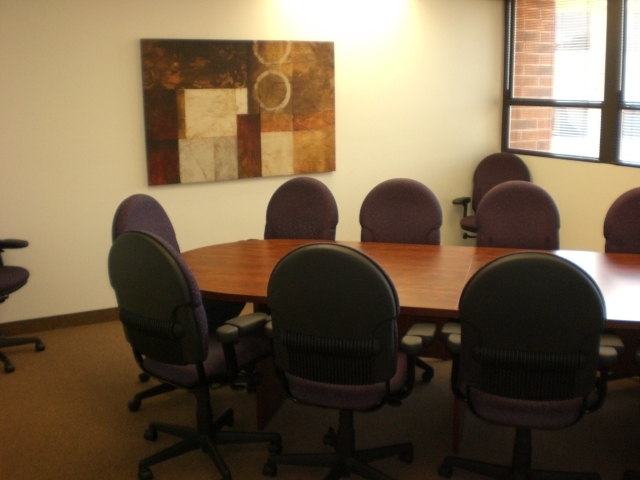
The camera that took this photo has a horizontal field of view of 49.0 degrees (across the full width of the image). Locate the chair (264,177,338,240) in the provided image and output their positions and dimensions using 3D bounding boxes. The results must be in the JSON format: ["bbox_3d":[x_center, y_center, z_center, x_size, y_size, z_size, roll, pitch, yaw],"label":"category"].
[{"bbox_3d":[-0.247,0.186,4.098,0.650,1.060,0.640,5,14,27],"label":"chair"}]

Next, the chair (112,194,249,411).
[{"bbox_3d":[-0.700,0.303,3.582,0.640,1.060,0.650,4,13,21],"label":"chair"}]

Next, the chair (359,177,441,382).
[{"bbox_3d":[0.397,0.211,3.930,0.650,1.060,0.640,2,12,12],"label":"chair"}]

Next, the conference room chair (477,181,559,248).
[{"bbox_3d":[1.026,0.225,3.815,0.650,1.060,0.640,3,13,18],"label":"conference room chair"}]

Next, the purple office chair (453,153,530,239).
[{"bbox_3d":[1.331,-0.153,5.570,0.650,1.060,0.640,6,14,31],"label":"purple office chair"}]

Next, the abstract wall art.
[{"bbox_3d":[-0.525,-0.925,5.028,1.427,0.983,0.040,-7,13,-25],"label":"abstract wall art"}]

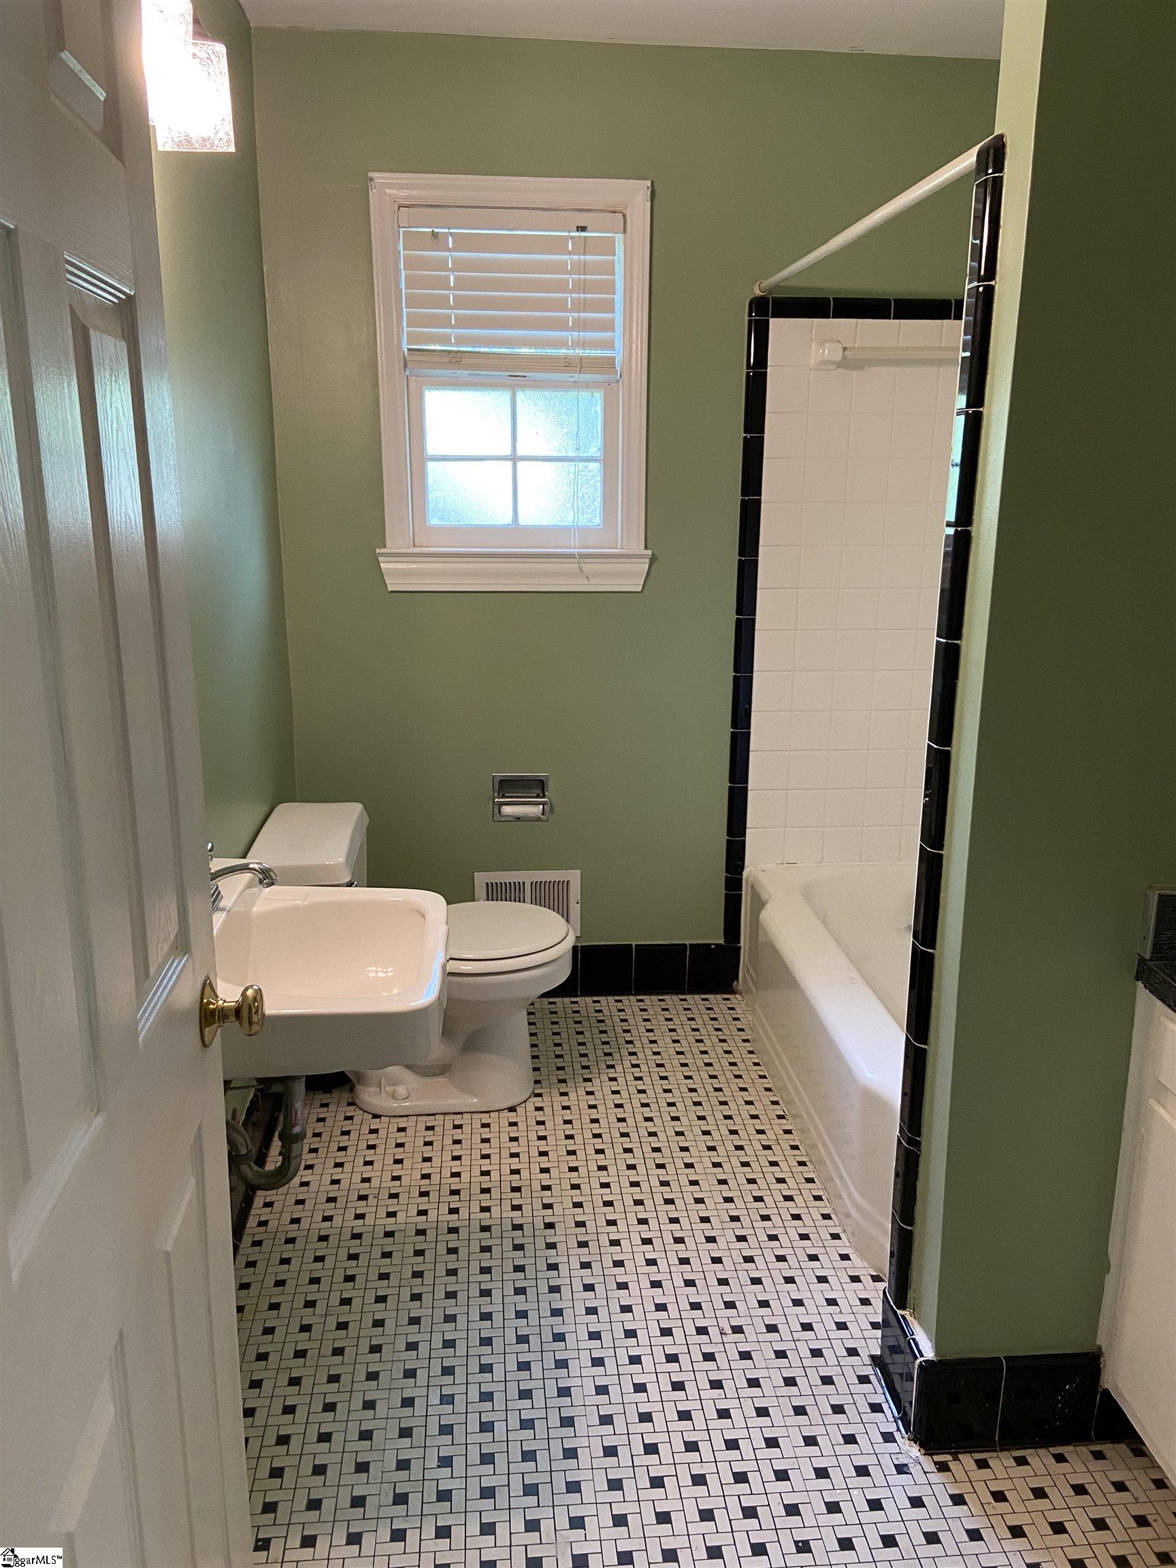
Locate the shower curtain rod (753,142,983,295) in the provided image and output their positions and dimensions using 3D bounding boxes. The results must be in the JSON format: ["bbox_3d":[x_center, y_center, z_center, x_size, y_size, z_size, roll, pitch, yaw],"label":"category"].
[{"bbox_3d":[0.497,-1.037,2.229,0.032,0.032,1.469,-1,16,-5],"label":"shower curtain rod"}]

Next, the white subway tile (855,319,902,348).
[{"bbox_3d":[0.722,-1.099,2.945,0.108,0.111,0.010,-1,15,-4],"label":"white subway tile"}]

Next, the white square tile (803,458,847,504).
[{"bbox_3d":[0.610,-0.783,3.033,0.108,0.108,0.009,-1,15,-4],"label":"white square tile"}]

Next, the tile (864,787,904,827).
[{"bbox_3d":[0.818,0.065,3.264,0.108,0.108,0.010,0,15,-4],"label":"tile"}]

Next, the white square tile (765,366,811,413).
[{"bbox_3d":[0.513,-1.006,3.006,0.110,0.110,0.010,-1,15,-5],"label":"white square tile"}]

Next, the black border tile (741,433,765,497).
[{"bbox_3d":[0.425,-0.820,3.047,0.052,0.153,0.011,-1,15,-5],"label":"black border tile"}]

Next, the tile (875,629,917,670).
[{"bbox_3d":[0.820,-0.356,3.136,0.108,0.108,0.009,-1,15,-5],"label":"tile"}]

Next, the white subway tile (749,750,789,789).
[{"bbox_3d":[0.491,-0.038,3.212,0.108,0.108,0.010,0,15,-4],"label":"white subway tile"}]

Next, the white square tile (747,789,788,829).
[{"bbox_3d":[0.489,0.069,3.211,0.107,0.107,0.009,-1,15,-5],"label":"white square tile"}]

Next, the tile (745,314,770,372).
[{"bbox_3d":[0.421,-1.090,2.924,0.055,0.120,0.012,-1,15,-4],"label":"tile"}]

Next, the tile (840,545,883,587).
[{"bbox_3d":[0.716,-0.567,3.081,0.108,0.108,0.010,0,15,-4],"label":"tile"}]

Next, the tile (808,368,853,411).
[{"bbox_3d":[0.612,-0.995,2.977,0.108,0.108,0.009,-1,15,-4],"label":"tile"}]

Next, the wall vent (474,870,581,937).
[{"bbox_3d":[-0.167,0.341,3.298,0.297,0.196,0.014,-1,15,-5],"label":"wall vent"}]

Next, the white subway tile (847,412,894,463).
[{"bbox_3d":[0.713,-0.876,2.971,0.107,0.107,0.009,-1,15,-5],"label":"white subway tile"}]

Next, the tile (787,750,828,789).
[{"bbox_3d":[0.601,-0.038,3.220,0.108,0.108,0.010,0,15,-4],"label":"tile"}]

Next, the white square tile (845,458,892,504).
[{"bbox_3d":[0.719,-0.780,3.030,0.108,0.108,0.010,-1,15,-4],"label":"white square tile"}]

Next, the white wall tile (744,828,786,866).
[{"bbox_3d":[0.489,0.173,3.270,0.108,0.108,0.010,0,15,-4],"label":"white wall tile"}]

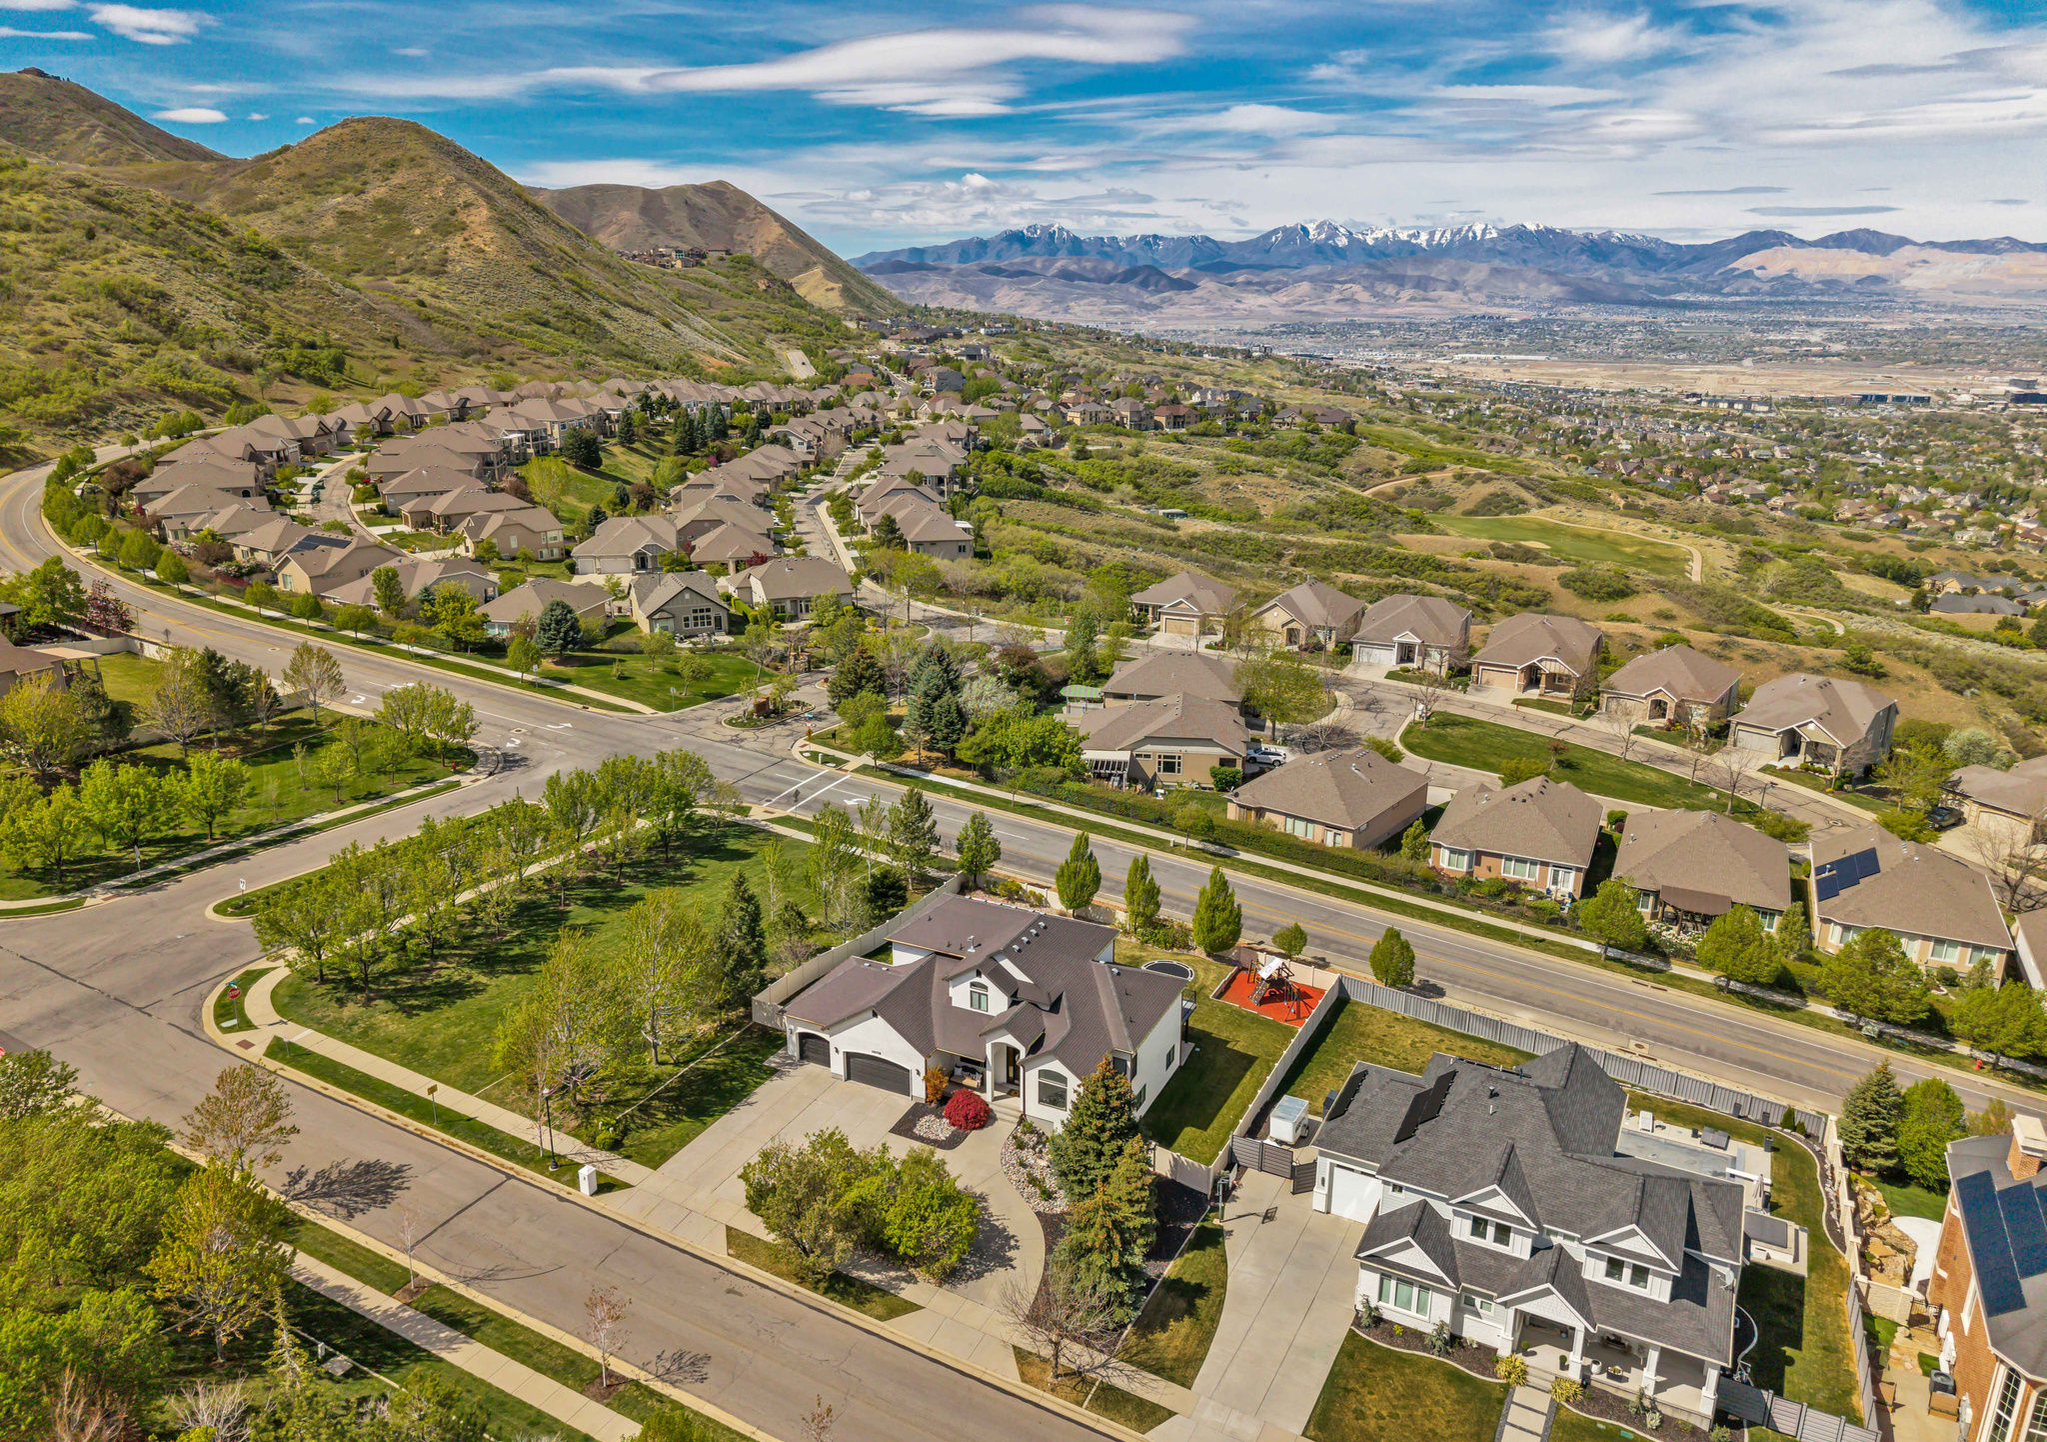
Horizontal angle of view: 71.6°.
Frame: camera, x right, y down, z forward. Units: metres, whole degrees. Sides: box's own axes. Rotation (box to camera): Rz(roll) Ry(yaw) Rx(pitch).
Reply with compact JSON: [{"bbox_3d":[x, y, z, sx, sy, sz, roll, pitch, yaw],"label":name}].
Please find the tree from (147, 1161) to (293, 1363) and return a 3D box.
[{"bbox_3d":[-35.287,23.918,62.047,6.300,9.700,6.300,0,17,0],"label":"tree"}]

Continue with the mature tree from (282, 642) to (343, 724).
[{"bbox_3d":[-72.565,-3.822,144.505,6.100,8.500,6.100,0,17,0],"label":"mature tree"}]

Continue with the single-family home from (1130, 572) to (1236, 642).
[{"bbox_3d":[25.650,-19.380,224.350,17.200,7.800,18.000,9,19,27],"label":"single-family home"}]

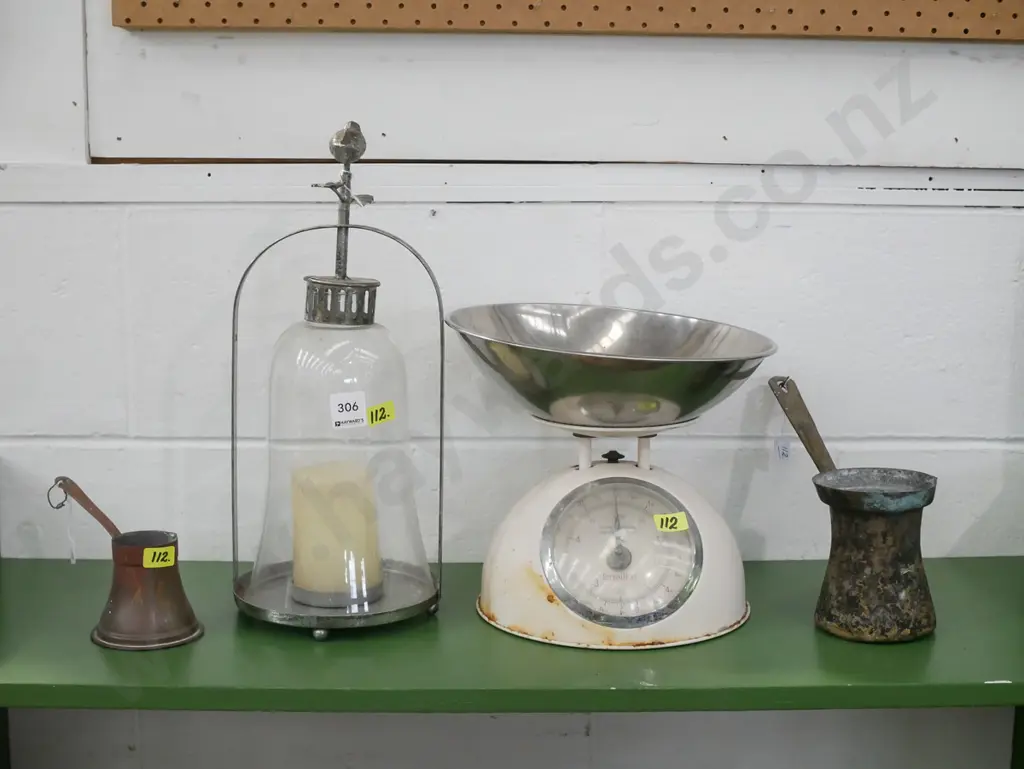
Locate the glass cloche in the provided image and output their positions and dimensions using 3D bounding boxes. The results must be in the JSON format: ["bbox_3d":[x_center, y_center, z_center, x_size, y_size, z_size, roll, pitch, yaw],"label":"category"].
[{"bbox_3d":[-0.127,-0.006,1.097,0.161,0.379,0.155,2,10,3],"label":"glass cloche"}]

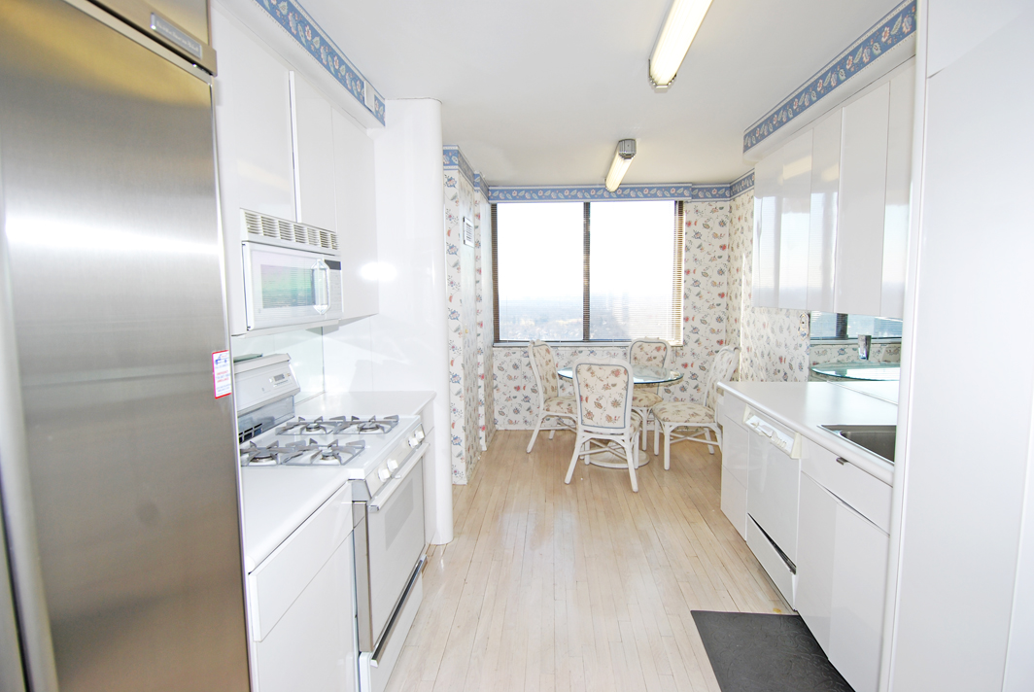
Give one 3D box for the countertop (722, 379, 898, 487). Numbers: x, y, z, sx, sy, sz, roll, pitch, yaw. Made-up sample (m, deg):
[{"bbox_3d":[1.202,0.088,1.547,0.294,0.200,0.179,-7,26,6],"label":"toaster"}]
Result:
[{"bbox_3d":[1.541,0.344,2.376,0.665,0.045,1.750,-1,6,4],"label":"countertop"}]

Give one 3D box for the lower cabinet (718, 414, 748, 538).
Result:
[{"bbox_3d":[1.566,0.740,3.002,0.610,0.655,0.410,-1,6,4],"label":"lower cabinet"}]

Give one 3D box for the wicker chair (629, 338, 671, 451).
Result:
[{"bbox_3d":[1.197,0.450,5.158,0.530,1.000,0.610,3,7,36],"label":"wicker chair"}]

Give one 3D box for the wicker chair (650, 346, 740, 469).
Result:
[{"bbox_3d":[1.521,0.516,4.478,0.610,1.000,0.530,0,6,6],"label":"wicker chair"}]

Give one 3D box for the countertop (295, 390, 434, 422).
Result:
[{"bbox_3d":[-0.858,0.337,2.882,0.720,0.045,0.630,-1,6,4],"label":"countertop"}]

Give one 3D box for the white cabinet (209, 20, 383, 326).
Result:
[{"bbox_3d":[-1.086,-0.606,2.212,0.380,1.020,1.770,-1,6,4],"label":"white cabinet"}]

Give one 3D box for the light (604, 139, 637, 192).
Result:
[{"bbox_3d":[0.878,-1.510,4.445,0.130,0.130,1.300,-1,6,4],"label":"light"}]

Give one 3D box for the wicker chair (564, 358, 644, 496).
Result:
[{"bbox_3d":[0.728,0.562,4.190,0.530,1.000,0.610,1,6,19],"label":"wicker chair"}]

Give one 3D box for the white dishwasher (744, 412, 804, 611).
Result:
[{"bbox_3d":[1.517,0.741,2.504,0.600,0.780,0.585,-1,6,4],"label":"white dishwasher"}]

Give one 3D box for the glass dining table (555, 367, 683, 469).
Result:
[{"bbox_3d":[0.923,0.628,4.672,1.095,0.760,1.095,-1,6,4],"label":"glass dining table"}]

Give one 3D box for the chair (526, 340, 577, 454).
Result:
[{"bbox_3d":[0.449,0.490,4.921,0.610,1.000,0.530,2,7,29],"label":"chair"}]

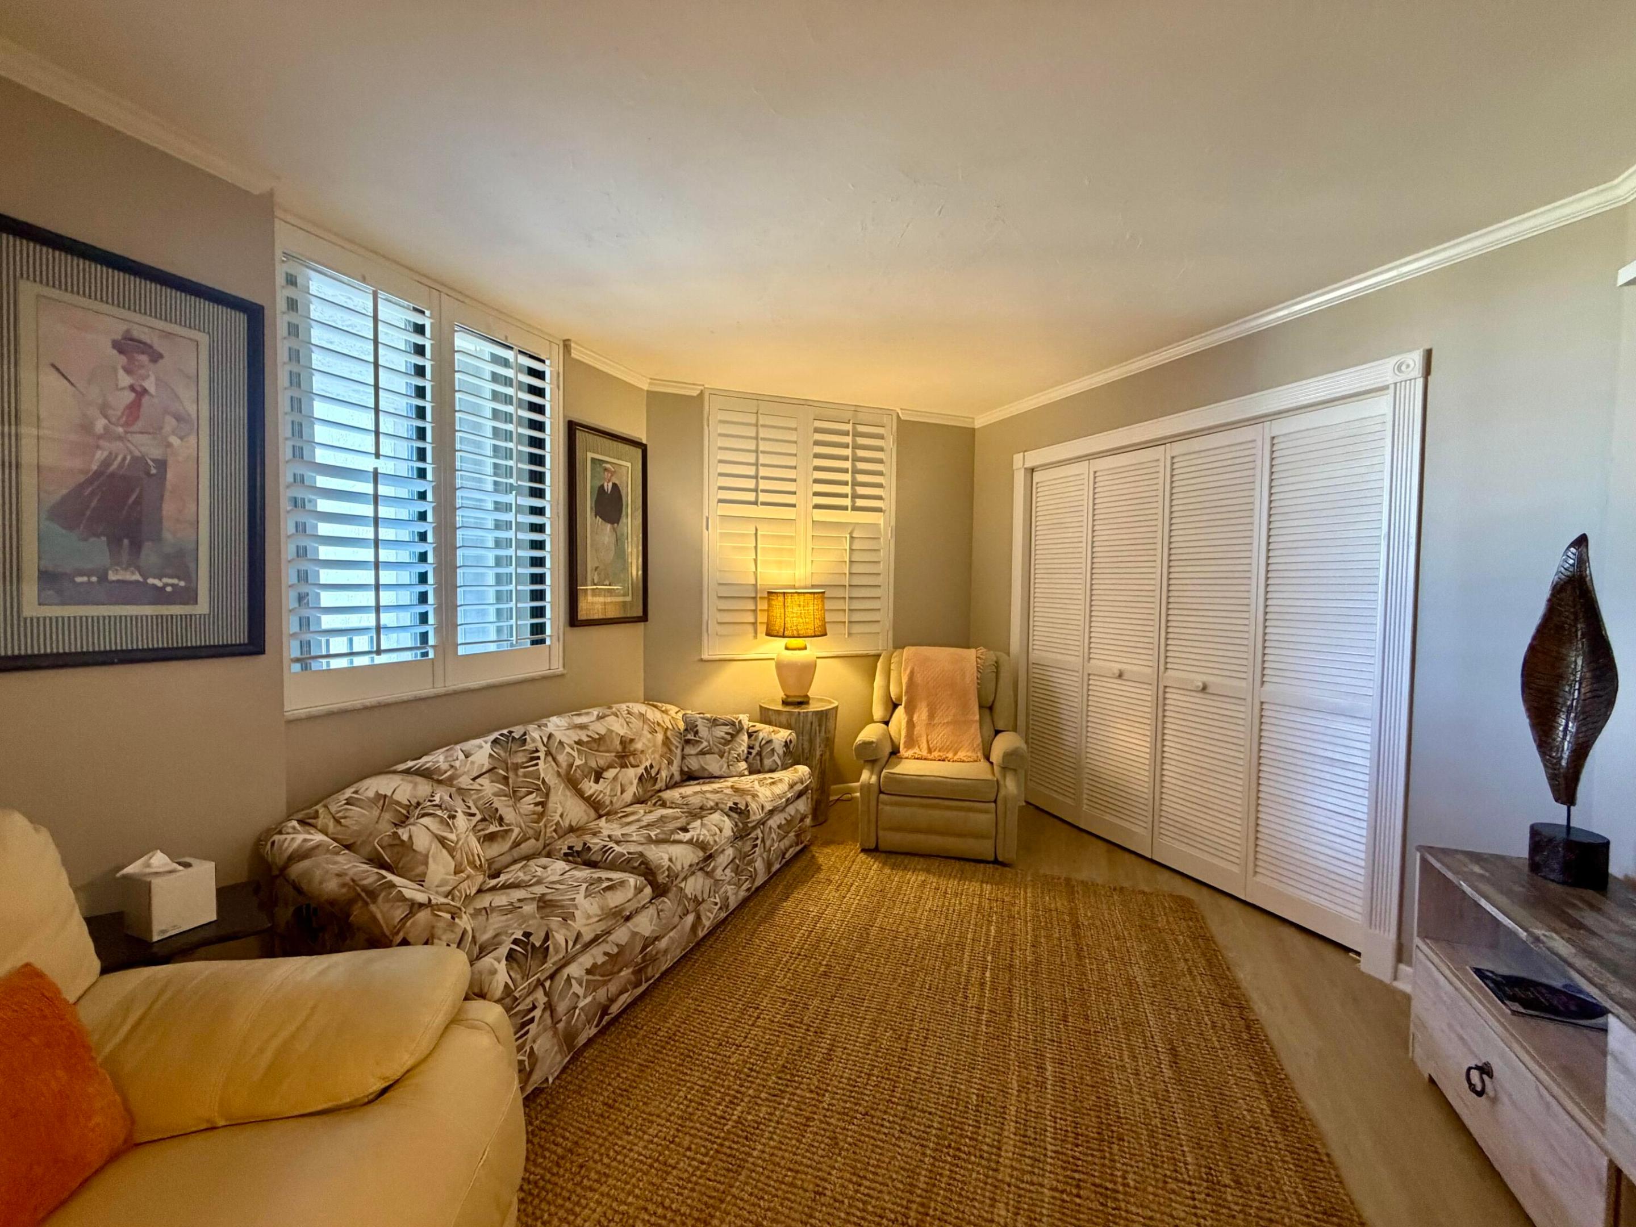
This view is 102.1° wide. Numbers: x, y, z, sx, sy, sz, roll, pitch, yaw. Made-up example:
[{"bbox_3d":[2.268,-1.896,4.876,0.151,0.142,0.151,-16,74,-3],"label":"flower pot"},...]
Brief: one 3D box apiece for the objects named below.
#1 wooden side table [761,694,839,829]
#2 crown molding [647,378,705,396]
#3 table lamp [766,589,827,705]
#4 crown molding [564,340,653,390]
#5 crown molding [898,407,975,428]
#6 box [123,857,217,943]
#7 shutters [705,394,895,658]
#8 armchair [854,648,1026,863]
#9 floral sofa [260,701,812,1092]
[{"bbox_3d":[-0.116,0.852,3.803,0.448,0.658,0.448,1,3,0],"label":"wooden side table"},{"bbox_3d":[-0.775,-1.255,3.688,0.319,0.055,0.045,0,3,-21],"label":"crown molding"},{"bbox_3d":[-0.119,0.192,3.798,0.349,0.653,0.349,1,3,0],"label":"table lamp"},{"bbox_3d":[-1.039,-1.243,3.348,0.045,0.055,0.618,2,3,22],"label":"crown molding"},{"bbox_3d":[0.790,-1.266,4.303,0.578,0.055,0.045,0,3,-21],"label":"crown molding"},{"bbox_3d":[-1.512,0.662,1.542,0.112,0.133,0.115,2,3,20],"label":"box"},{"bbox_3d":[-0.079,-0.502,3.989,1.206,1.534,0.060,0,3,-21],"label":"shutters"},{"bbox_3d":[0.688,0.705,3.717,0.837,0.981,0.897,1,3,11],"label":"armchair"},{"bbox_3d":[-0.827,0.859,2.637,0.857,0.727,2.192,2,3,22],"label":"floral sofa"}]

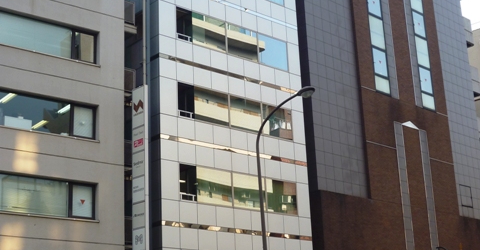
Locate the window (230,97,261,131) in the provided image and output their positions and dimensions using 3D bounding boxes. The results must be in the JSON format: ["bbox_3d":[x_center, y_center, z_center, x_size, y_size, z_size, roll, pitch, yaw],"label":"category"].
[{"bbox_3d":[0.289,-0.439,36.197,1.834,1.511,0.100,12,-22,-39],"label":"window"}]

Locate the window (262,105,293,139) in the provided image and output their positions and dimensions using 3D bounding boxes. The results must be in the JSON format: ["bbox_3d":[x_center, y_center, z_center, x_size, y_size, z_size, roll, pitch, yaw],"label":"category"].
[{"bbox_3d":[1.788,-0.106,37.440,1.870,1.440,0.100,12,-22,-39],"label":"window"}]

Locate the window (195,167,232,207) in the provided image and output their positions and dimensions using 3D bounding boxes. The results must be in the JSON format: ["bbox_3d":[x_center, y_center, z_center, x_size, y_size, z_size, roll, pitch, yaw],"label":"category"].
[{"bbox_3d":[-1.061,2.646,33.887,1.904,1.515,0.100,12,-22,-39],"label":"window"}]

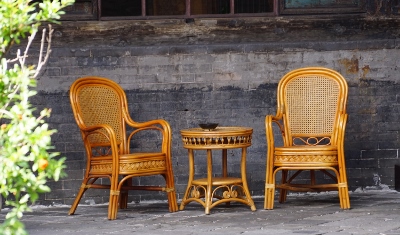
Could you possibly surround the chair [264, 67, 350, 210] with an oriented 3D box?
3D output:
[{"bbox_3d":[0.801,0.150,16.253,0.600,0.980,0.585,-1,4,10],"label":"chair"}]

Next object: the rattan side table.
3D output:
[{"bbox_3d":[0.125,0.378,16.073,0.530,0.576,0.530,-1,3,0],"label":"rattan side table"}]

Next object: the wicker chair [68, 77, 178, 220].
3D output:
[{"bbox_3d":[-0.578,0.197,15.951,0.600,0.980,0.585,-4,5,-42],"label":"wicker chair"}]

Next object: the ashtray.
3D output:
[{"bbox_3d":[0.066,0.075,16.002,0.139,0.040,0.139,-1,3,0],"label":"ashtray"}]

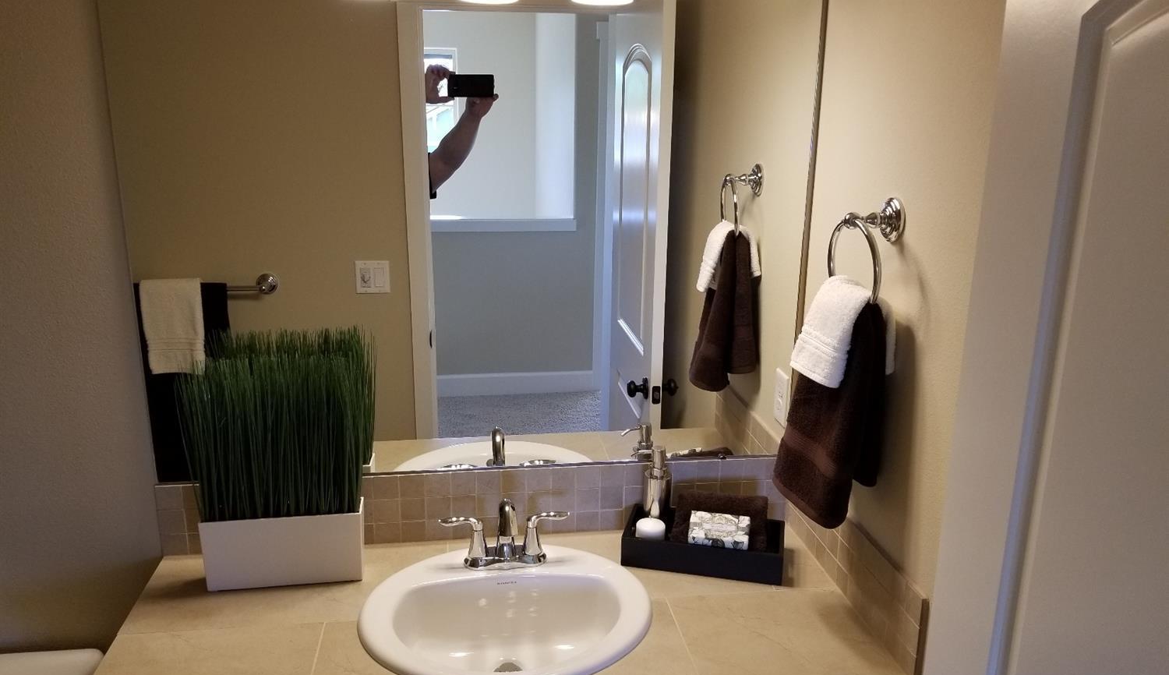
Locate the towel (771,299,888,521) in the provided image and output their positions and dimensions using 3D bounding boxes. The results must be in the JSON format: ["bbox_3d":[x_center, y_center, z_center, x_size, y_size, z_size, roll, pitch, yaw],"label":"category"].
[{"bbox_3d":[0.432,0.115,1.496,0.120,0.372,0.198,-1,16,-8],"label":"towel"}]

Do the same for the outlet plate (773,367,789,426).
[{"bbox_3d":[0.436,0.131,1.938,0.007,0.115,0.073,-1,16,-8],"label":"outlet plate"}]

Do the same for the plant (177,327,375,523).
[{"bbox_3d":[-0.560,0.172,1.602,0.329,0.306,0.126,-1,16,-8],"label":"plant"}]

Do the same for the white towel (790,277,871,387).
[{"bbox_3d":[0.407,-0.012,1.439,0.079,0.187,0.140,-1,16,-8],"label":"white towel"}]

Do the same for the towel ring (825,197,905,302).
[{"bbox_3d":[0.457,-0.129,1.419,0.083,0.193,0.166,-1,16,-8],"label":"towel ring"}]

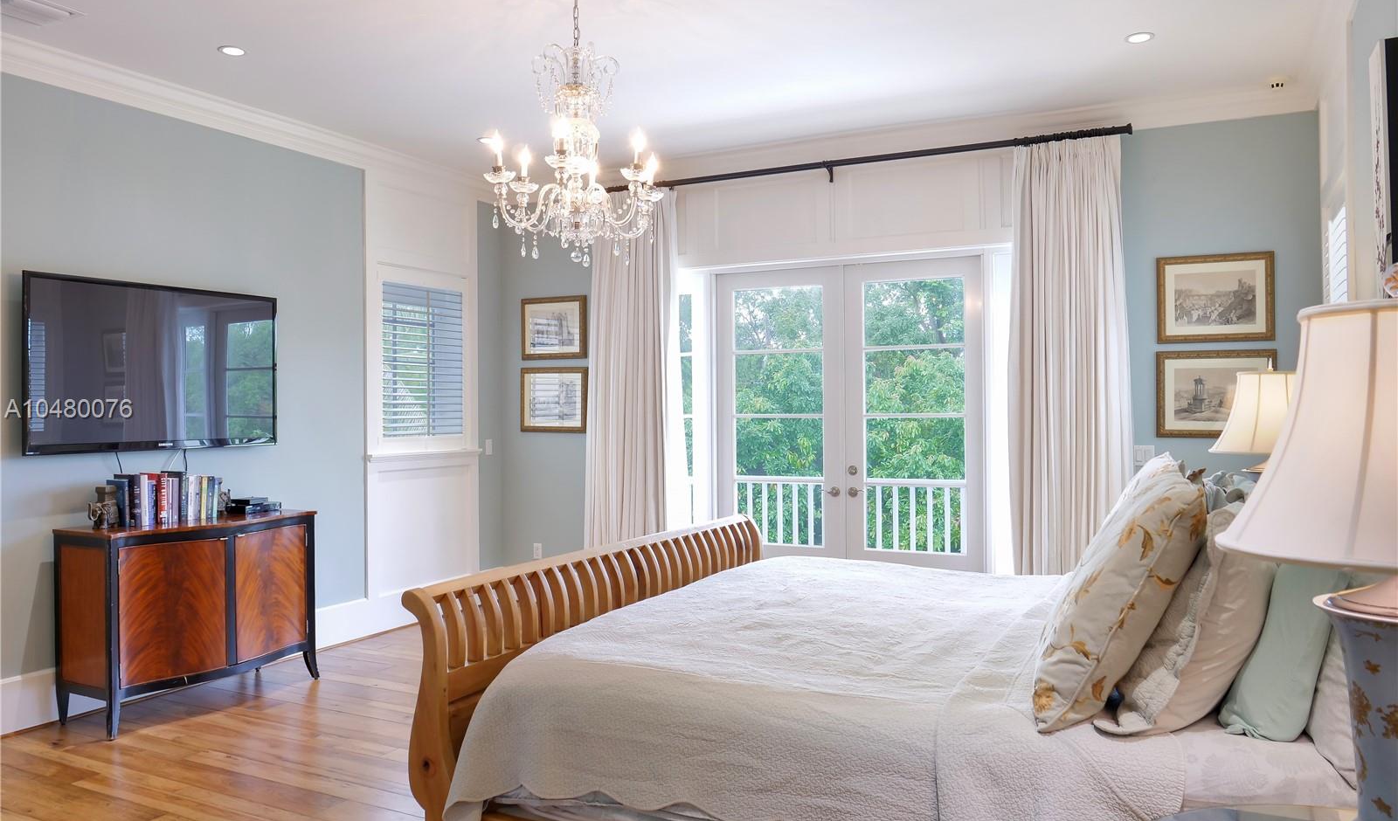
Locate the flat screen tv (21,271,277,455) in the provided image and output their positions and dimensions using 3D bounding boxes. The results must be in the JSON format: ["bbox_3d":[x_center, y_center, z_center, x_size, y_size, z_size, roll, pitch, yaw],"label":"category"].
[{"bbox_3d":[-2.811,-0.220,5.069,0.060,0.845,1.370,0,0,27],"label":"flat screen tv"}]

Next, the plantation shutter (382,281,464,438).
[{"bbox_3d":[-1.950,-0.348,6.905,0.070,1.065,0.800,0,0,27],"label":"plantation shutter"}]

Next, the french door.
[{"bbox_3d":[0.967,0.252,6.544,1.863,2.448,0.080,0,0,26],"label":"french door"}]

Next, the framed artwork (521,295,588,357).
[{"bbox_3d":[-1.097,-0.624,7.346,0.585,0.470,0.030,0,0,27],"label":"framed artwork"}]

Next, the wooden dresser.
[{"bbox_3d":[-2.561,1.033,4.966,0.530,0.925,1.170,0,0,28],"label":"wooden dresser"}]

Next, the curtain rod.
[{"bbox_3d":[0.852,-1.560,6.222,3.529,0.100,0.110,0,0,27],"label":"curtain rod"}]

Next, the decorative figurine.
[{"bbox_3d":[-2.888,0.469,4.698,0.085,0.205,0.115,0,0,28],"label":"decorative figurine"}]

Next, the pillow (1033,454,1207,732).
[{"bbox_3d":[1.140,0.478,2.548,0.210,0.640,0.650,34,15,23],"label":"pillow"}]

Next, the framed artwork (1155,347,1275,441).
[{"bbox_3d":[2.830,-0.097,5.312,0.575,0.475,0.030,0,0,27],"label":"framed artwork"}]

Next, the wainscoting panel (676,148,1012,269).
[{"bbox_3d":[0.870,-1.290,6.327,2.500,0.580,0.040,0,0,27],"label":"wainscoting panel"}]

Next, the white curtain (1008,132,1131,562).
[{"bbox_3d":[2.123,-0.037,5.549,0.624,2.992,0.170,0,0,27],"label":"white curtain"}]

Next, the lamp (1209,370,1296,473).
[{"bbox_3d":[2.182,0.217,3.700,0.410,0.830,0.410,0,0,27],"label":"lamp"}]

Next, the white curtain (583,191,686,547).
[{"bbox_3d":[-0.481,-0.044,6.974,0.750,3.060,0.180,0,0,26],"label":"white curtain"}]

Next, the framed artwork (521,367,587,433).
[{"bbox_3d":[-1.124,-0.084,7.399,0.595,0.508,0.035,0,0,26],"label":"framed artwork"}]

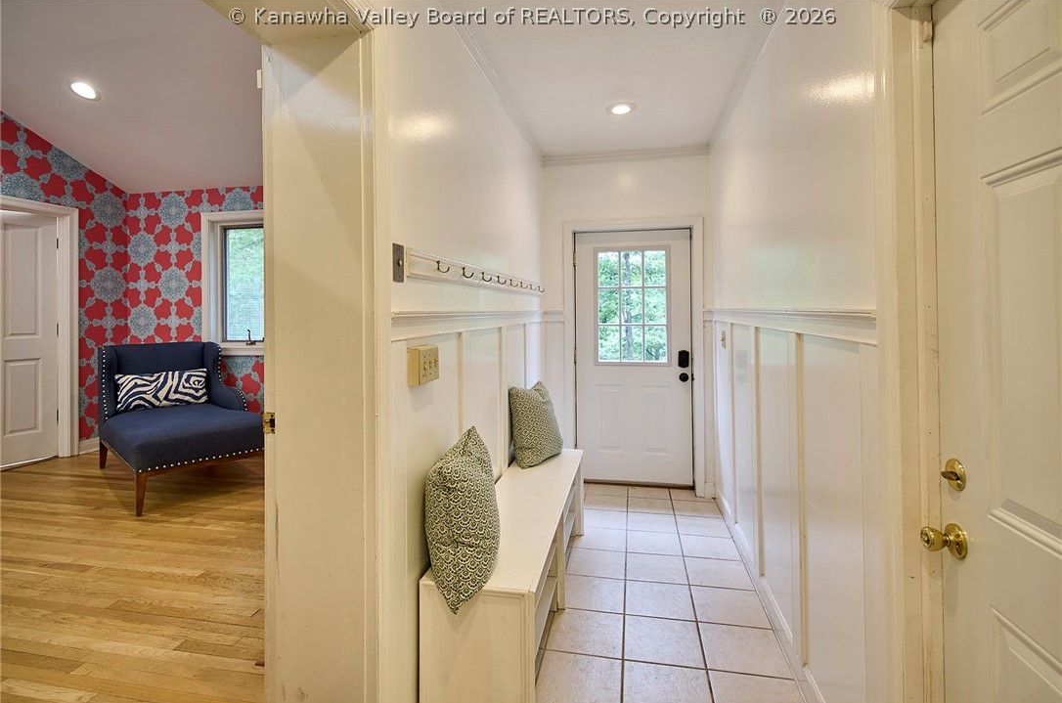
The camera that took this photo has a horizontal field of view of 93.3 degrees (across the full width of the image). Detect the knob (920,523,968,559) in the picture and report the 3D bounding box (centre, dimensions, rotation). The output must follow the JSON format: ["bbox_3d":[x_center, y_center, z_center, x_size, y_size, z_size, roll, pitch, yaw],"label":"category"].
[{"bbox_3d":[0.854,0.394,1.046,0.063,0.067,0.067,0,3,11],"label":"knob"}]

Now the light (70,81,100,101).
[{"bbox_3d":[-3.272,-1.913,3.680,0.183,0.030,0.183,0,-20,11],"label":"light"}]

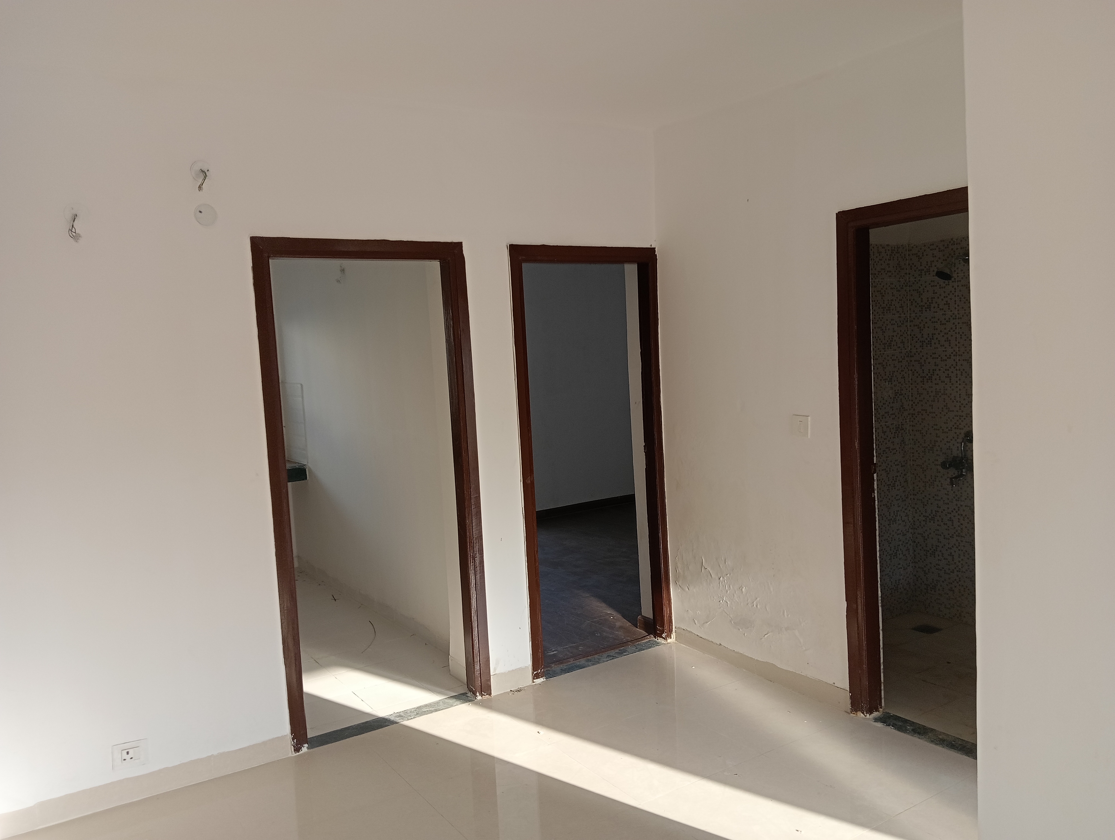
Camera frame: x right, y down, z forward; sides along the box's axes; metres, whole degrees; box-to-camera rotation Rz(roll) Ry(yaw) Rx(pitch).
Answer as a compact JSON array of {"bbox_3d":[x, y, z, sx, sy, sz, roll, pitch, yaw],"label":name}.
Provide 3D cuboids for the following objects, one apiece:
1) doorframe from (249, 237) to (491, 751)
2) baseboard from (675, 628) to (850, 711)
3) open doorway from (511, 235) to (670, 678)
[{"bbox_3d":[-0.783,0.284,3.917,0.936,2.096,0.110,-6,6,-34],"label":"doorframe"},{"bbox_3d":[0.939,1.166,4.317,0.015,0.091,1.170,-6,6,-31],"label":"baseboard"},{"bbox_3d":[0.170,0.185,4.551,0.884,2.085,0.110,-6,6,-34],"label":"open doorway"}]

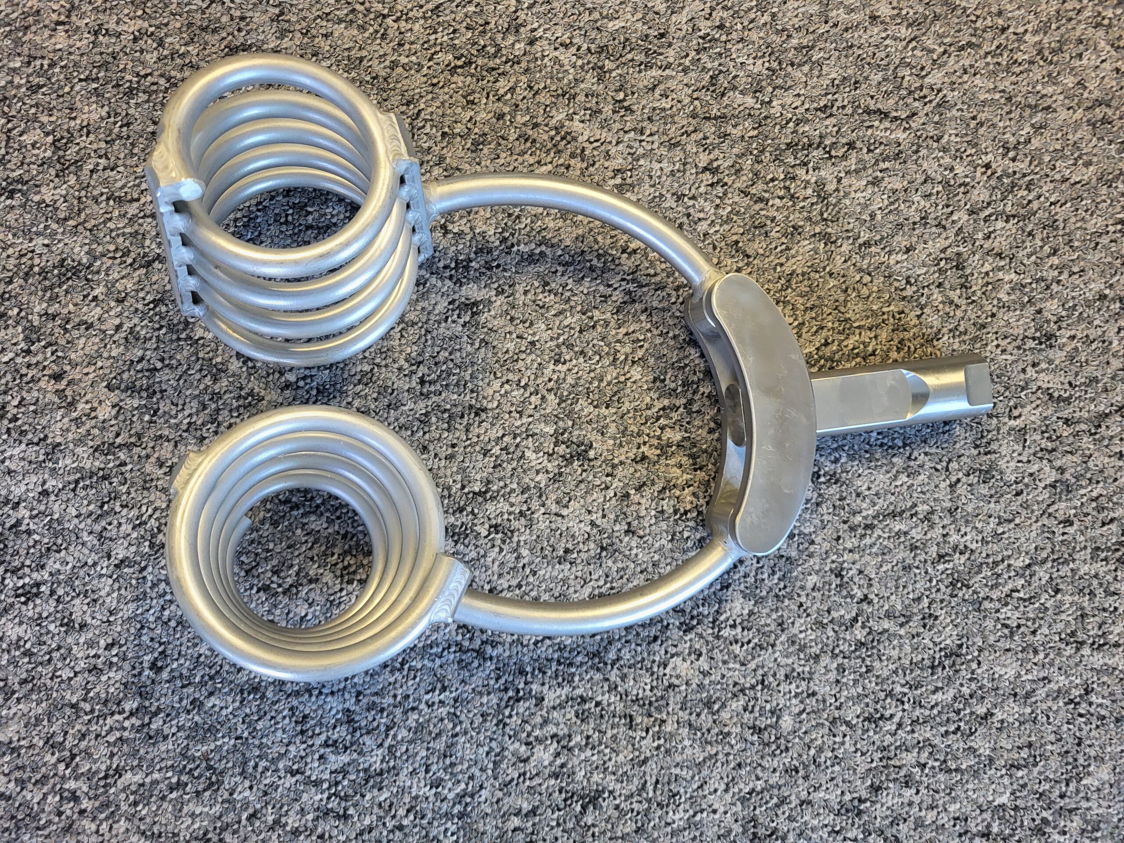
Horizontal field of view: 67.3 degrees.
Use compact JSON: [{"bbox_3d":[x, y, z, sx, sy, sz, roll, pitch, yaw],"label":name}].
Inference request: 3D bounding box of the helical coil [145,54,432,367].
[{"bbox_3d":[-0.094,-0.072,0.304,0.097,0.094,0.088,5,75,-9],"label":"helical coil"}]

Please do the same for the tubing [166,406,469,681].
[{"bbox_3d":[-0.114,0.057,0.383,0.125,0.116,0.114,6,73,-18],"label":"tubing"}]

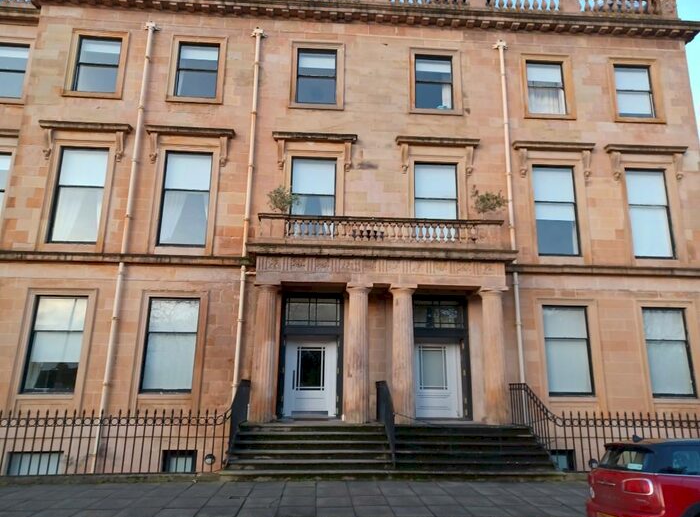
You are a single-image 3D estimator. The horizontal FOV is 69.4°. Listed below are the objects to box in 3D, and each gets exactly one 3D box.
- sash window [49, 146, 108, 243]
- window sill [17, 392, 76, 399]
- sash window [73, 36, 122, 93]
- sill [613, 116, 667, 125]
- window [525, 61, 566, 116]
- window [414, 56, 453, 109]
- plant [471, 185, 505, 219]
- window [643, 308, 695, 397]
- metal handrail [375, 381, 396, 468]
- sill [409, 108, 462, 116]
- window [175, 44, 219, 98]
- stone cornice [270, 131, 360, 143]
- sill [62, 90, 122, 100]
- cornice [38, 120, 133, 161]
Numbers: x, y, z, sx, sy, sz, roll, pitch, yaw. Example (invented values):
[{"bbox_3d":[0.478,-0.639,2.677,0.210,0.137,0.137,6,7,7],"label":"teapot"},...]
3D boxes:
[{"bbox_3d":[-7.825,-1.863,14.582,1.359,2.897,0.157,2,-14,-3],"label":"sash window"},{"bbox_3d":[-7.978,3.648,13.325,1.450,0.126,0.250,2,-14,-4],"label":"window sill"},{"bbox_3d":[-7.808,-5.957,15.803,1.284,1.915,0.160,2,-14,-4],"label":"sash window"},{"bbox_3d":[9.419,-4.471,16.503,1.757,0.240,0.220,2,-14,-4],"label":"sill"},{"bbox_3d":[6.369,-5.512,16.308,1.218,1.918,0.200,1,-14,-4],"label":"window"},{"bbox_3d":[2.710,-5.670,16.437,1.212,1.961,0.160,2,-14,-4],"label":"window"},{"bbox_3d":[4.003,-1.204,14.409,1.086,1.811,0.920,2,-14,-4],"label":"plant"},{"bbox_3d":[9.187,2.672,14.500,1.316,2.520,0.200,1,-14,-4],"label":"window"},{"bbox_3d":[0.858,3.855,11.997,0.079,1.783,2.758,2,-14,-3],"label":"metal handrail"},{"bbox_3d":[2.722,-4.586,16.086,1.715,0.149,0.240,2,-14,-4],"label":"sill"},{"bbox_3d":[-4.762,-5.888,15.784,1.264,1.910,0.157,2,-14,-3],"label":"window"},{"bbox_3d":[-1.040,-3.619,15.164,2.512,0.285,0.314,2,-14,-3],"label":"stone cornice"},{"bbox_3d":[-7.721,-4.900,15.174,1.743,0.181,0.216,2,-14,-3],"label":"sill"},{"bbox_3d":[-7.727,-3.352,14.665,2.552,1.130,0.334,2,-14,-3],"label":"cornice"}]

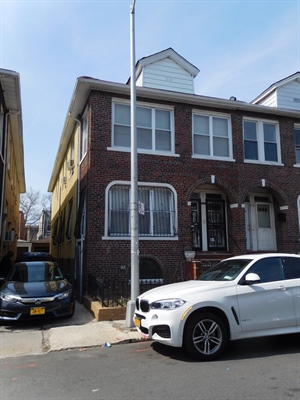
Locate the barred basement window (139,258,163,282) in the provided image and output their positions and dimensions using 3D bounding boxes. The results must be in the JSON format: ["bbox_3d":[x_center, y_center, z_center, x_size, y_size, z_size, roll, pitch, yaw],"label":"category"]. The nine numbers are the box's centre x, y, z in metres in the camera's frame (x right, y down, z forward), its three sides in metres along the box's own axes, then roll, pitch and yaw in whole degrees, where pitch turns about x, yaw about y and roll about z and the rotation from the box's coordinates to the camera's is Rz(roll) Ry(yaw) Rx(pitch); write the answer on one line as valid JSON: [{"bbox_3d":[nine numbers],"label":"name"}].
[{"bbox_3d":[-0.122,2.333,10.788,1.124,0.742,0.150,2,-9,-17],"label":"barred basement window"}]

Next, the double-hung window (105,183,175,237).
[{"bbox_3d":[-0.256,0.352,10.886,2.529,1.926,0.150,3,-9,-18],"label":"double-hung window"}]

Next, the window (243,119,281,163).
[{"bbox_3d":[4.461,-2.322,12.887,1.720,1.833,0.150,3,-9,-18],"label":"window"}]

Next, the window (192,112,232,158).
[{"bbox_3d":[2.355,-2.411,12.193,1.669,1.823,0.150,3,-9,-18],"label":"window"}]

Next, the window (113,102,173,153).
[{"bbox_3d":[-0.206,-2.541,11.352,2.307,1.813,0.150,3,-9,-18],"label":"window"}]

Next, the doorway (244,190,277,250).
[{"bbox_3d":[4.428,0.808,12.881,1.512,2.387,0.300,3,-9,-18],"label":"doorway"}]

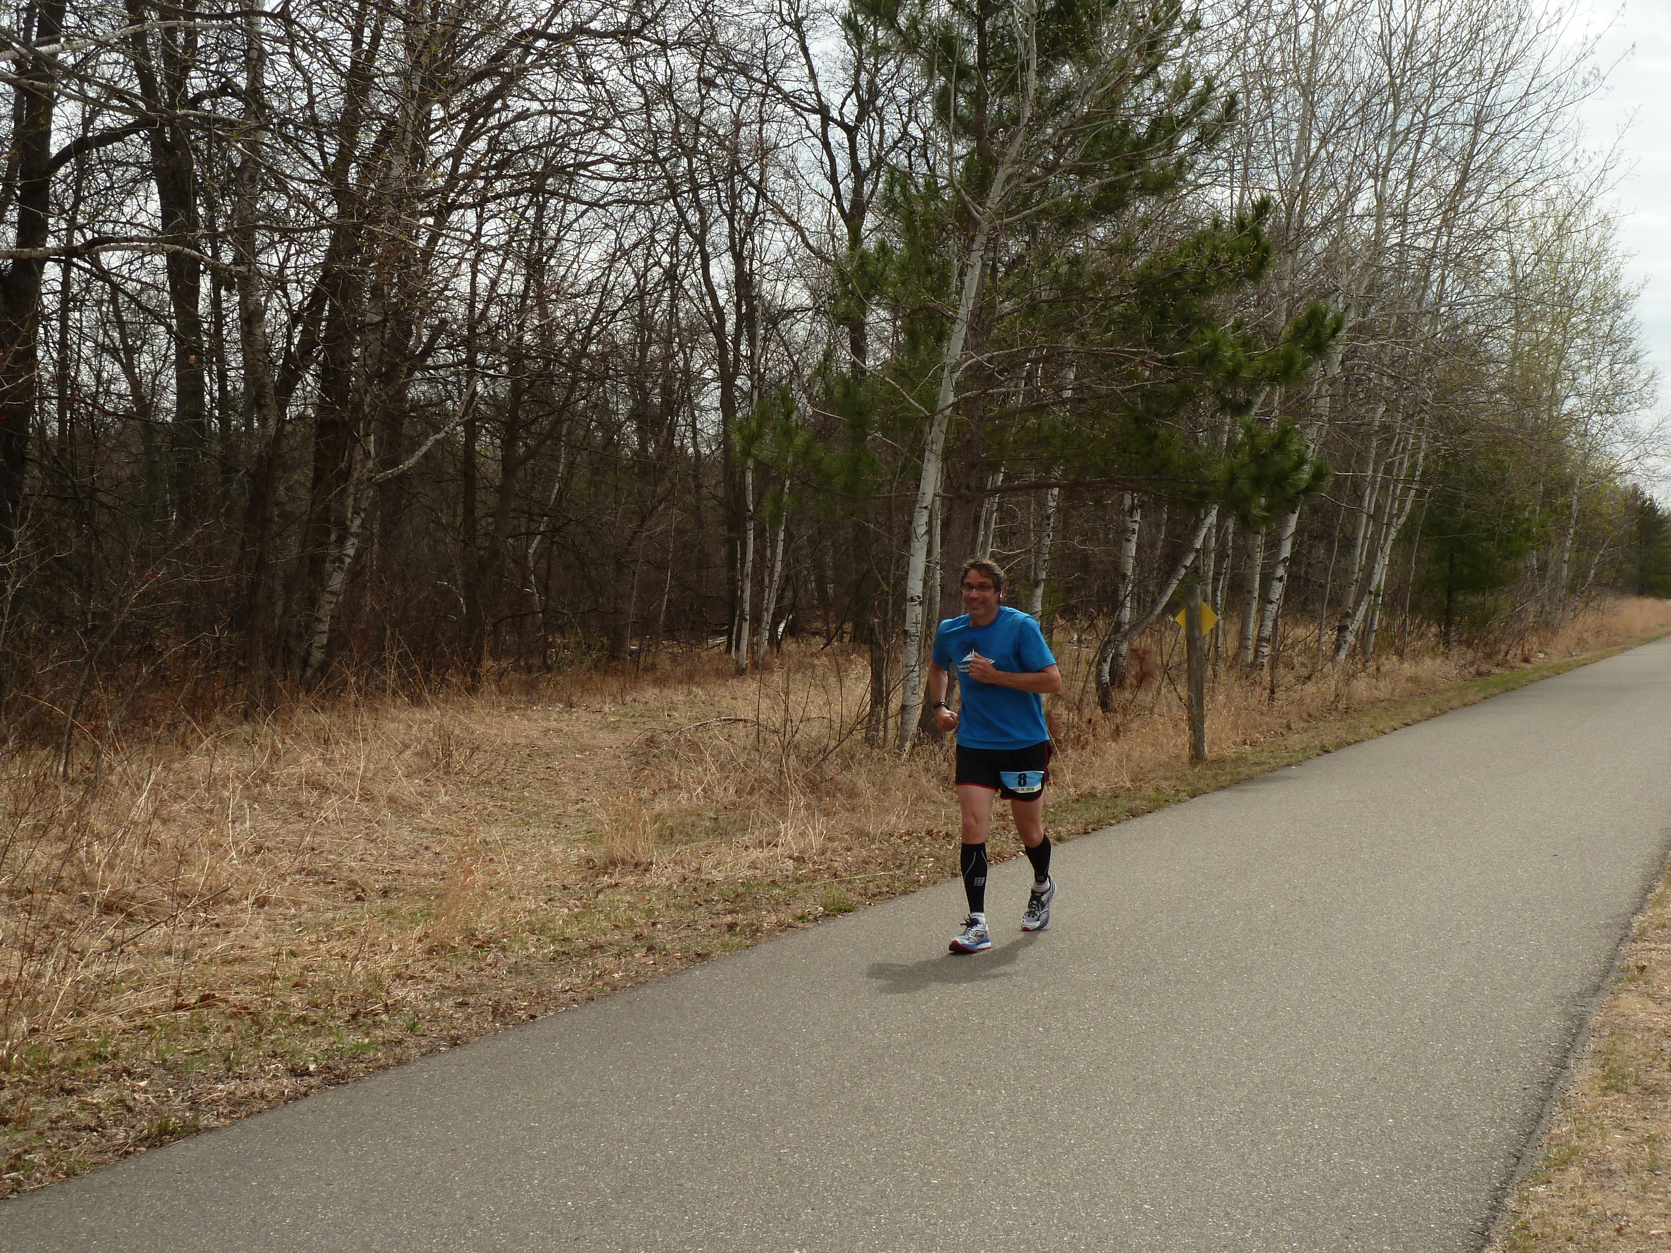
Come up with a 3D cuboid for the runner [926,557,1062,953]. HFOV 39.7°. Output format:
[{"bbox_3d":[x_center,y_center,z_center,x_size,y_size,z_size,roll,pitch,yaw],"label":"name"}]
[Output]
[{"bbox_3d":[0.740,0.565,10.500,0.620,1.750,0.950,0,1,23],"label":"runner"}]

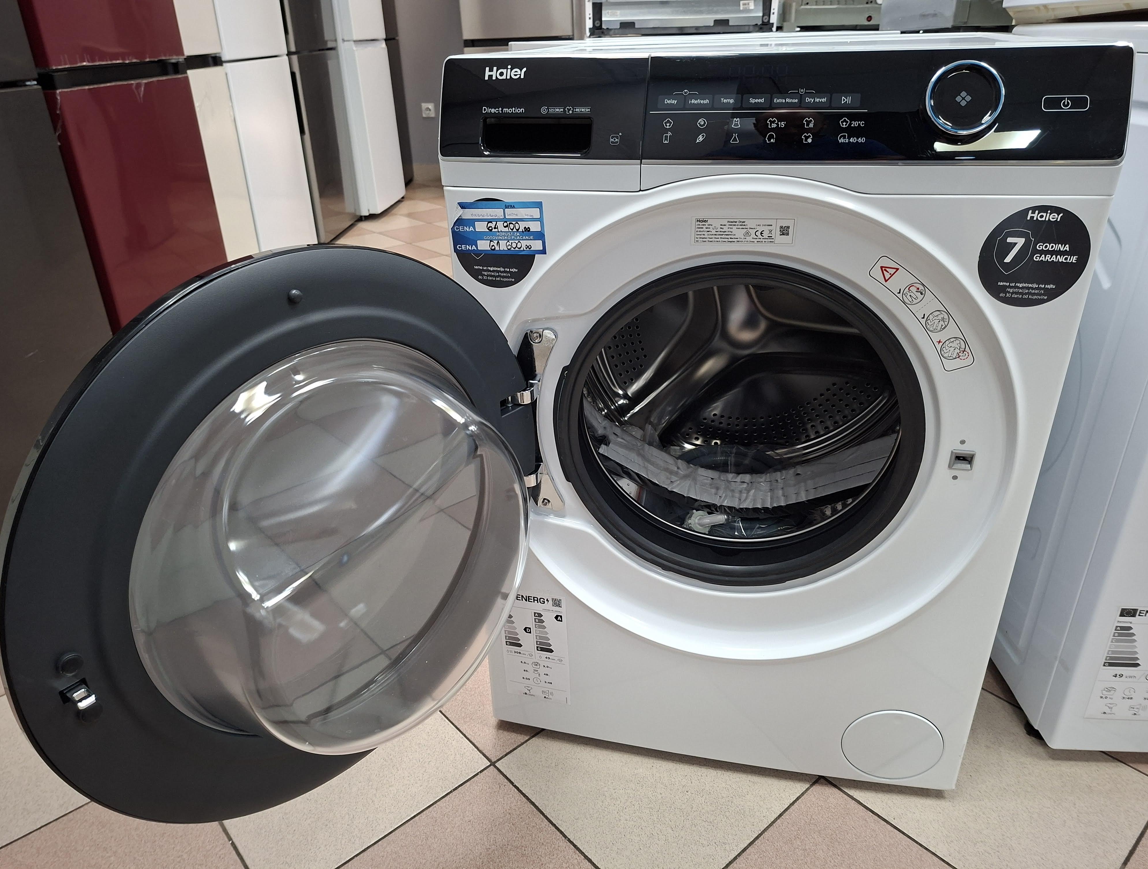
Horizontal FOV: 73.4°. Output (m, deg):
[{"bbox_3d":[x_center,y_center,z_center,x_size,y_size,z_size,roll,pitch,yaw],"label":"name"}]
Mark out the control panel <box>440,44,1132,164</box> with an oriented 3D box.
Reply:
[{"bbox_3d":[0.165,-0.292,0.693,0.595,0.098,0.028,4,6,12],"label":"control panel"}]

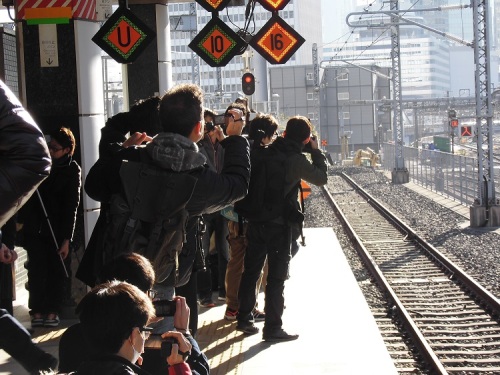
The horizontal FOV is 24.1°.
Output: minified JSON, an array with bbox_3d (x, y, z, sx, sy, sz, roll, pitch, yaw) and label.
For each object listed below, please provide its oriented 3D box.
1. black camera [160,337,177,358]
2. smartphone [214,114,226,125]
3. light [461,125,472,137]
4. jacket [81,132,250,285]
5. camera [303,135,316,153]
[{"bbox_3d":[-0.258,0.509,3.720,0.060,0.070,0.110,-1,3,17],"label":"black camera"},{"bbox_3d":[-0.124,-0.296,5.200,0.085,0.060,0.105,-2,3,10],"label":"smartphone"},{"bbox_3d":[5.792,-1.517,31.300,0.330,0.330,0.160,-2,3,5],"label":"light"},{"bbox_3d":[-0.372,0.095,5.030,0.720,0.670,0.460,-2,3,12],"label":"jacket"},{"bbox_3d":[0.464,-0.343,9.120,0.130,0.100,0.110,-1,3,22],"label":"camera"}]

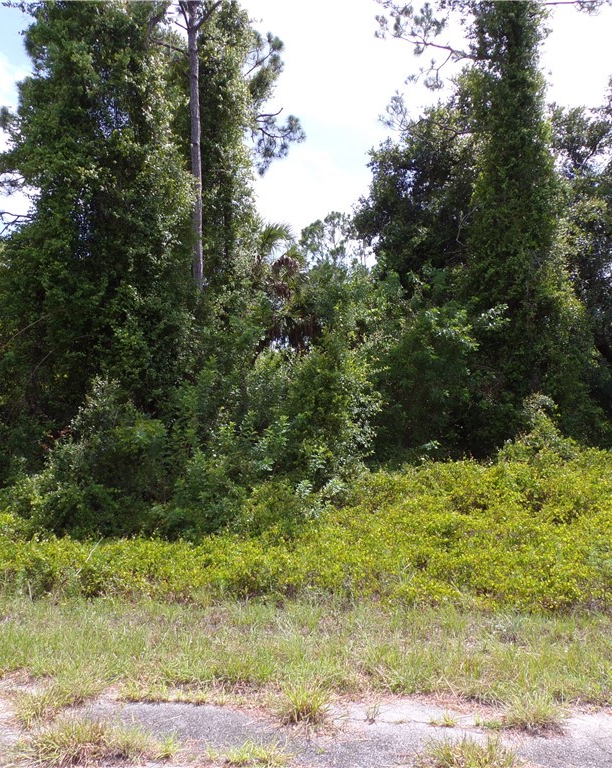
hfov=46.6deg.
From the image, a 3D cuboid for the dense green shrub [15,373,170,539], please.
[{"bbox_3d":[-2.250,0.820,7.500,1.600,1.750,1.500,0,-2,0],"label":"dense green shrub"}]

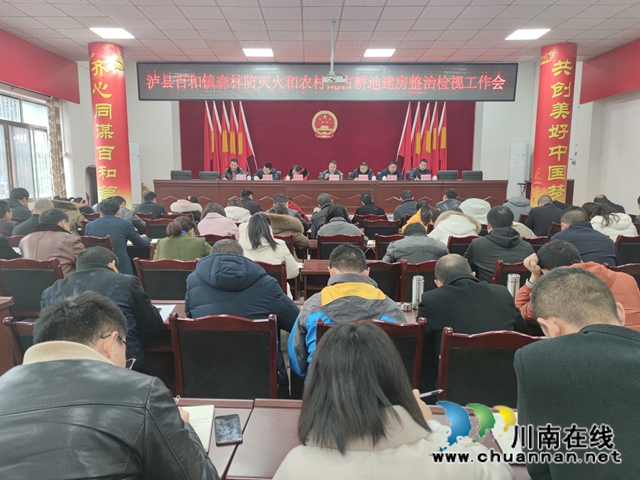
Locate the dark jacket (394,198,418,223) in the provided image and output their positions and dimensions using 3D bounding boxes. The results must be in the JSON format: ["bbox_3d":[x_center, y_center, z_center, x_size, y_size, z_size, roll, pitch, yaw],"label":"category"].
[{"bbox_3d":[1.330,-0.263,6.846,0.460,0.670,0.460,1,8,2],"label":"dark jacket"}]

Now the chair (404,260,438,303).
[{"bbox_3d":[0.783,0.551,3.353,0.460,0.940,0.540,0,8,0],"label":"chair"}]

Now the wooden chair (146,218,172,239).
[{"bbox_3d":[-1.965,0.189,5.923,0.460,0.950,0.530,0,9,0],"label":"wooden chair"}]

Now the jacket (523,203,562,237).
[{"bbox_3d":[2.895,-0.132,5.773,0.530,0.680,0.450,0,8,-1],"label":"jacket"}]

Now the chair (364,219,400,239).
[{"bbox_3d":[0.808,0.182,6.085,0.460,0.950,0.540,0,9,-1],"label":"chair"}]

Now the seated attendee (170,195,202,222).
[{"bbox_3d":[-2.070,-0.085,6.944,0.500,1.190,0.740,0,9,0],"label":"seated attendee"}]

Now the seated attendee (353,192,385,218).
[{"bbox_3d":[0.755,-0.107,6.921,0.500,1.240,0.740,0,9,0],"label":"seated attendee"}]

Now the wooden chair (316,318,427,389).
[{"bbox_3d":[0.216,0.771,2.169,0.460,0.950,0.540,0,9,-1],"label":"wooden chair"}]

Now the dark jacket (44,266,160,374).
[{"bbox_3d":[-1.136,0.394,2.322,0.570,0.630,0.520,1,8,5],"label":"dark jacket"}]

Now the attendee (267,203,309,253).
[{"bbox_3d":[-0.370,0.220,4.806,0.540,1.220,0.760,0,9,0],"label":"attendee"}]

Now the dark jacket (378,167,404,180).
[{"bbox_3d":[1.408,-1.115,8.754,0.510,0.580,0.480,1,8,2],"label":"dark jacket"}]

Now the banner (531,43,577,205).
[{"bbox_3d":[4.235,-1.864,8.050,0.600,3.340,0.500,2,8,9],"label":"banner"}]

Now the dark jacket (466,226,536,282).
[{"bbox_3d":[1.349,0.232,3.433,0.560,0.700,0.460,0,9,-1],"label":"dark jacket"}]

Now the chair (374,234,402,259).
[{"bbox_3d":[0.762,0.372,4.605,0.460,0.940,0.540,0,8,0],"label":"chair"}]

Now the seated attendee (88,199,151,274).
[{"bbox_3d":[-2.123,0.191,4.738,0.560,1.254,0.750,1,8,7],"label":"seated attendee"}]

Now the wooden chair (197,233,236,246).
[{"bbox_3d":[-1.045,0.383,4.628,0.460,0.950,0.530,0,9,0],"label":"wooden chair"}]

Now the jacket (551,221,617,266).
[{"bbox_3d":[1.995,0.208,3.357,0.520,0.690,0.500,1,8,2],"label":"jacket"}]

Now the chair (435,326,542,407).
[{"bbox_3d":[0.728,0.780,2.109,0.460,0.950,0.540,0,9,2],"label":"chair"}]

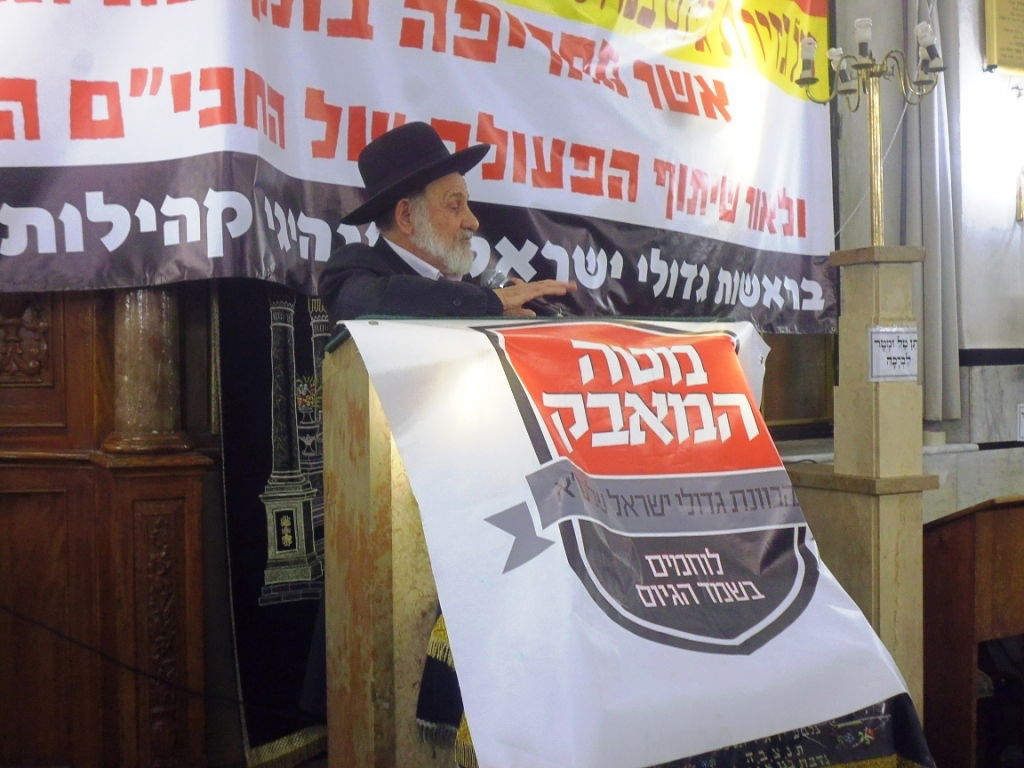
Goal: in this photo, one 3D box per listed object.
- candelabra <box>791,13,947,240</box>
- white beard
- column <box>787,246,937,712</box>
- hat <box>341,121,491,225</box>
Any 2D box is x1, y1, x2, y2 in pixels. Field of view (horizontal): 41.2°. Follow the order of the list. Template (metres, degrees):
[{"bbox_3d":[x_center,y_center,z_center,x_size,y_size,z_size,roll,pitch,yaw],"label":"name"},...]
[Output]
[{"bbox_3d":[1.071,-0.725,4.070,0.440,0.660,0.440,-2,1,0],"label":"candelabra"},{"bbox_3d":[-0.144,-0.296,2.790,0.130,0.150,0.145,0,1,9],"label":"white beard"},{"bbox_3d":[1.065,0.322,4.129,0.250,1.450,0.360,-1,1,-27],"label":"column"},{"bbox_3d":[-0.215,-0.448,2.800,0.345,0.135,0.310,-27,-2,7],"label":"hat"}]

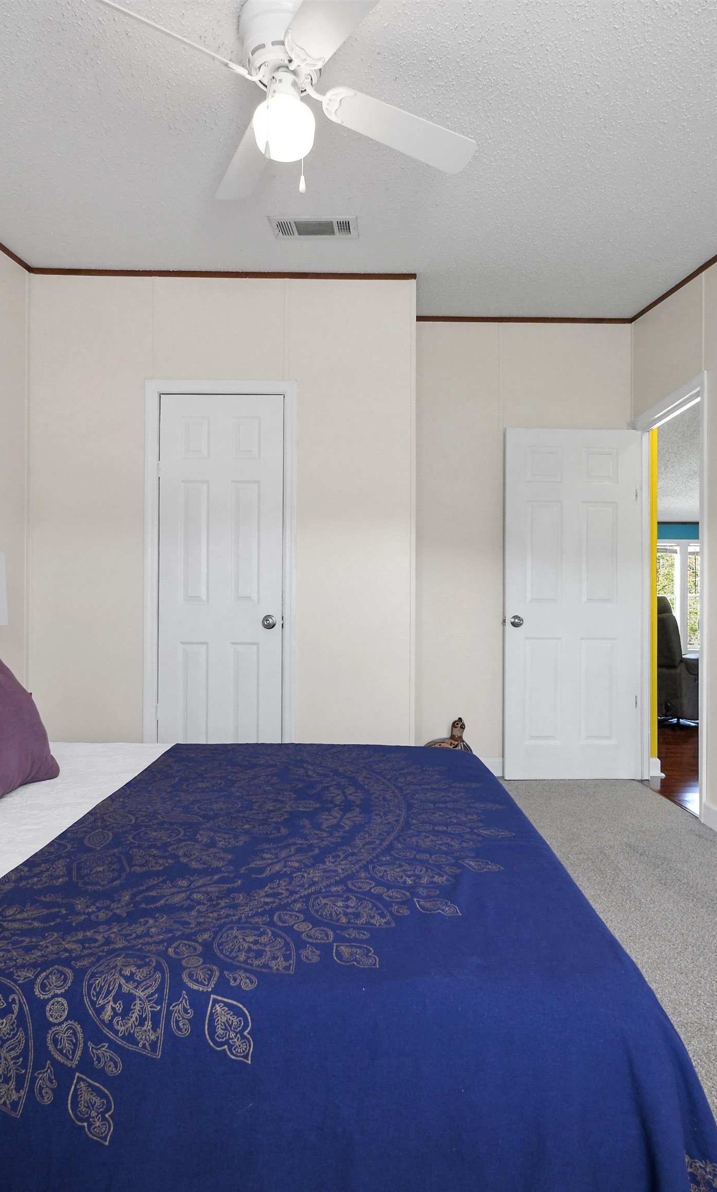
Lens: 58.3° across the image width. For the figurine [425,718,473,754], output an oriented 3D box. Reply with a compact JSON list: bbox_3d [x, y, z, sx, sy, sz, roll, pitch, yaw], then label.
[{"bbox_3d":[0.487,0.846,3.500,0.300,0.370,0.210,0,-1,30],"label":"figurine"}]

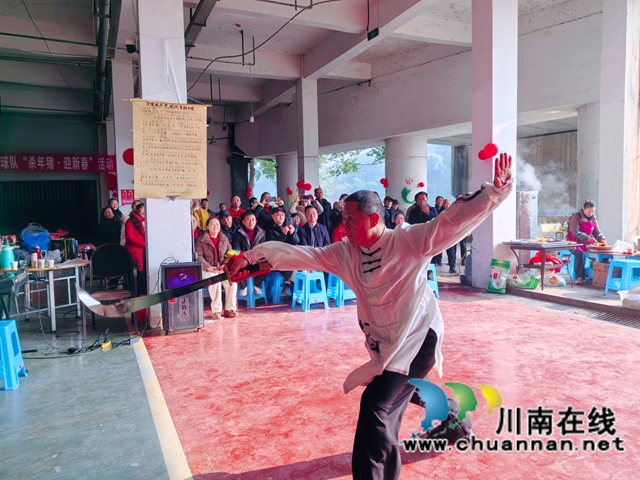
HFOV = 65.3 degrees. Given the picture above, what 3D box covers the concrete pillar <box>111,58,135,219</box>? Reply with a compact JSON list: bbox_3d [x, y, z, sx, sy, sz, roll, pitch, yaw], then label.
[{"bbox_3d":[-5.130,-2.004,13.000,0.500,5.300,0.500,-2,4,-24],"label":"concrete pillar"}]

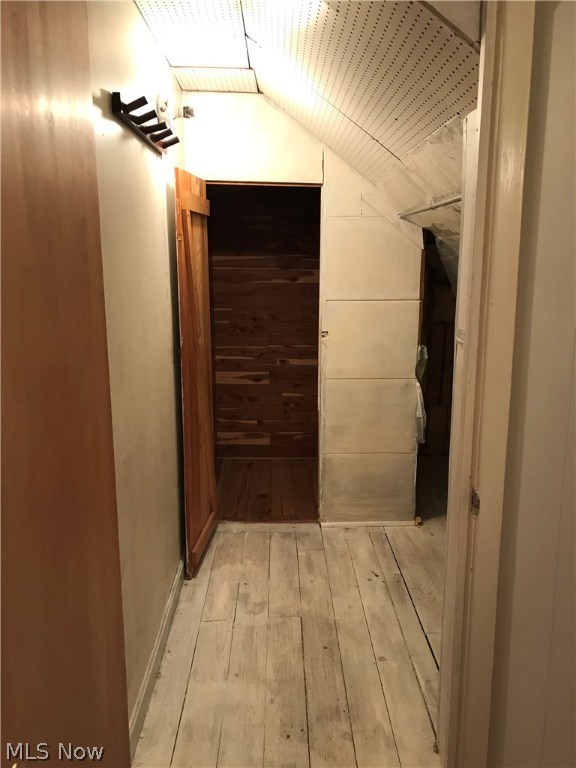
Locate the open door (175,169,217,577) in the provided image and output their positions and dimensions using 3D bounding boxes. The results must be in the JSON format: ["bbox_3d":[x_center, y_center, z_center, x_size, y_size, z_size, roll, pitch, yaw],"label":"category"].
[{"bbox_3d":[-0.421,-0.043,2.941,0.037,1.789,0.570,1,12,4],"label":"open door"}]

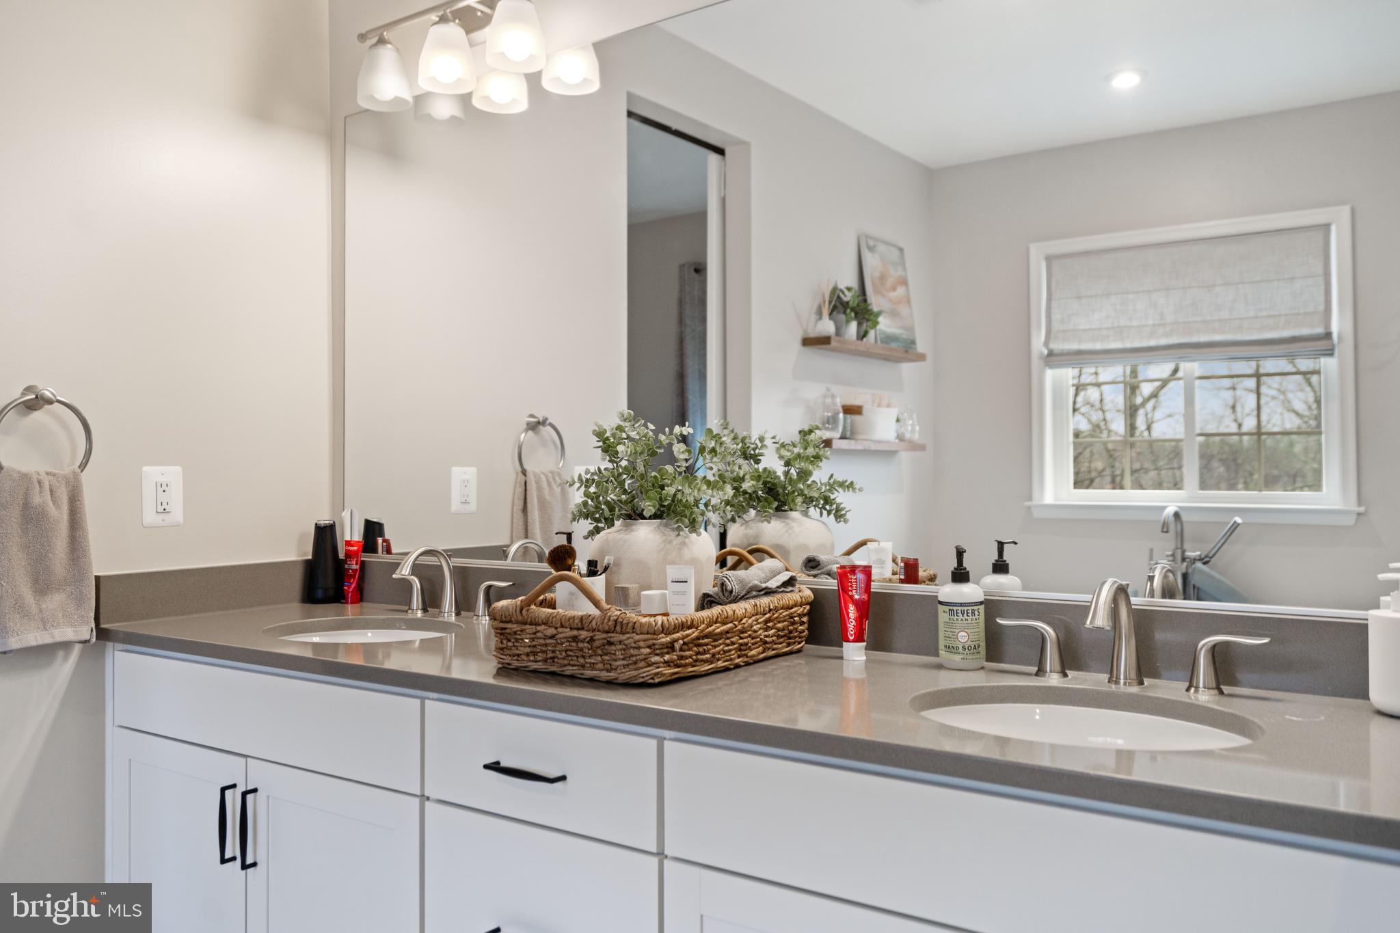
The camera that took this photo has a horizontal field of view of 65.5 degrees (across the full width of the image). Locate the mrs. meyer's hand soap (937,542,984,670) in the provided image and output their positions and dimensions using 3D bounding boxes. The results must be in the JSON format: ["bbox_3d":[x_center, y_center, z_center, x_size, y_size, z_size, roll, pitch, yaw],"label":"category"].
[{"bbox_3d":[0.395,0.209,1.643,0.068,0.187,0.070,0,-1,7],"label":"mrs. meyer's hand soap"}]

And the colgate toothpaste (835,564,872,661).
[{"bbox_3d":[0.251,0.235,1.764,0.057,0.153,0.037,0,0,1],"label":"colgate toothpaste"}]

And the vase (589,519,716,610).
[{"bbox_3d":[-0.080,0.198,1.858,0.214,0.208,0.214,0,0,0],"label":"vase"}]

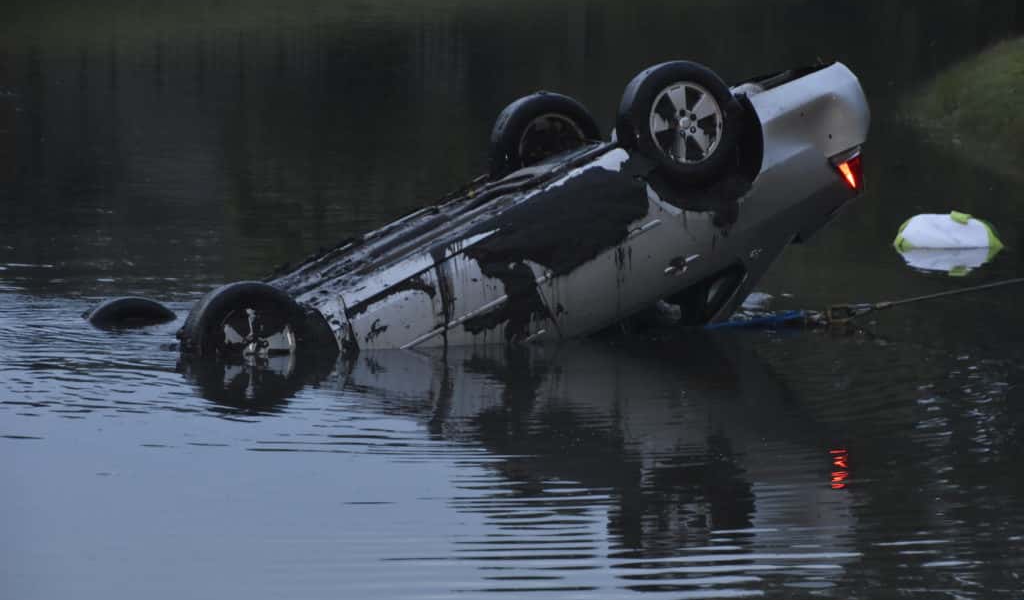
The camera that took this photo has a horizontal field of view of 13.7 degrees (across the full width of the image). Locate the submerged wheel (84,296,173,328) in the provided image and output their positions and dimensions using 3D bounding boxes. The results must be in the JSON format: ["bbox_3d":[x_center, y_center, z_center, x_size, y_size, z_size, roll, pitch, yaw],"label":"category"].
[{"bbox_3d":[-2.060,0.340,23.340,0.678,0.678,0.225,-2,-3,-27],"label":"submerged wheel"}]

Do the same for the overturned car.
[{"bbox_3d":[-0.335,0.022,23.300,5.080,1.490,1.850,-28,9,-25],"label":"overturned car"}]

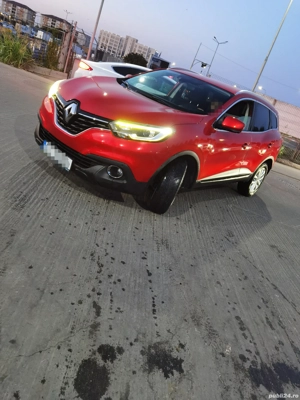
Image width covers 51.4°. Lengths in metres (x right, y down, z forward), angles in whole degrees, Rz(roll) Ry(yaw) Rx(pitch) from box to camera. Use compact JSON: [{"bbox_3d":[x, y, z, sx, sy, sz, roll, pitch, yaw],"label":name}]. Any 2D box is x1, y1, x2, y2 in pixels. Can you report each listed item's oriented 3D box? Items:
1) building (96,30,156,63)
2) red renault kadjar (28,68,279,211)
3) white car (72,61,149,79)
[{"bbox_3d":[-22.252,-130.125,275.381,49.000,26.000,15.000,16,20,-11],"label":"building"},{"bbox_3d":[0.599,-1.048,4.678,1.860,1.610,4.450,33,23,32],"label":"red renault kadjar"},{"bbox_3d":[0.027,-3.233,9.800,4.700,1.480,1.830,16,20,-11],"label":"white car"}]

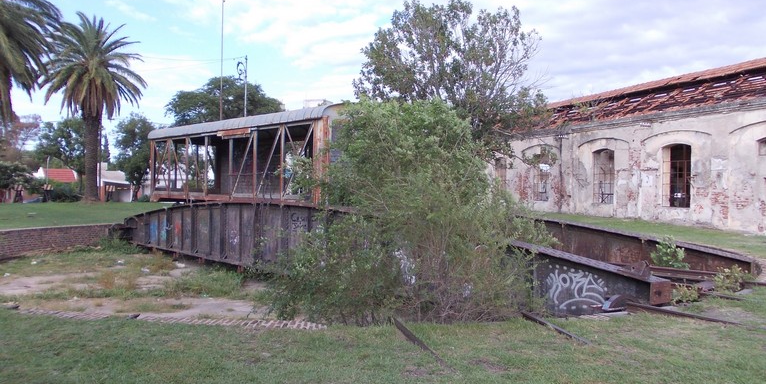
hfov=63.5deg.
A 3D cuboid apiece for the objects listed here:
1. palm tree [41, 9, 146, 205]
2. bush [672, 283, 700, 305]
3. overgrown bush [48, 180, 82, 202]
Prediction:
[{"bbox_3d":[-19.097,-5.593,41.000,6.900,12.400,6.800,0,1,0],"label":"palm tree"},{"bbox_3d":[4.067,1.360,8.300,0.380,0.280,0.360,0,1,0],"label":"bush"},{"bbox_3d":[-23.067,0.000,45.000,2.500,1.500,2.200,0,1,0],"label":"overgrown bush"}]

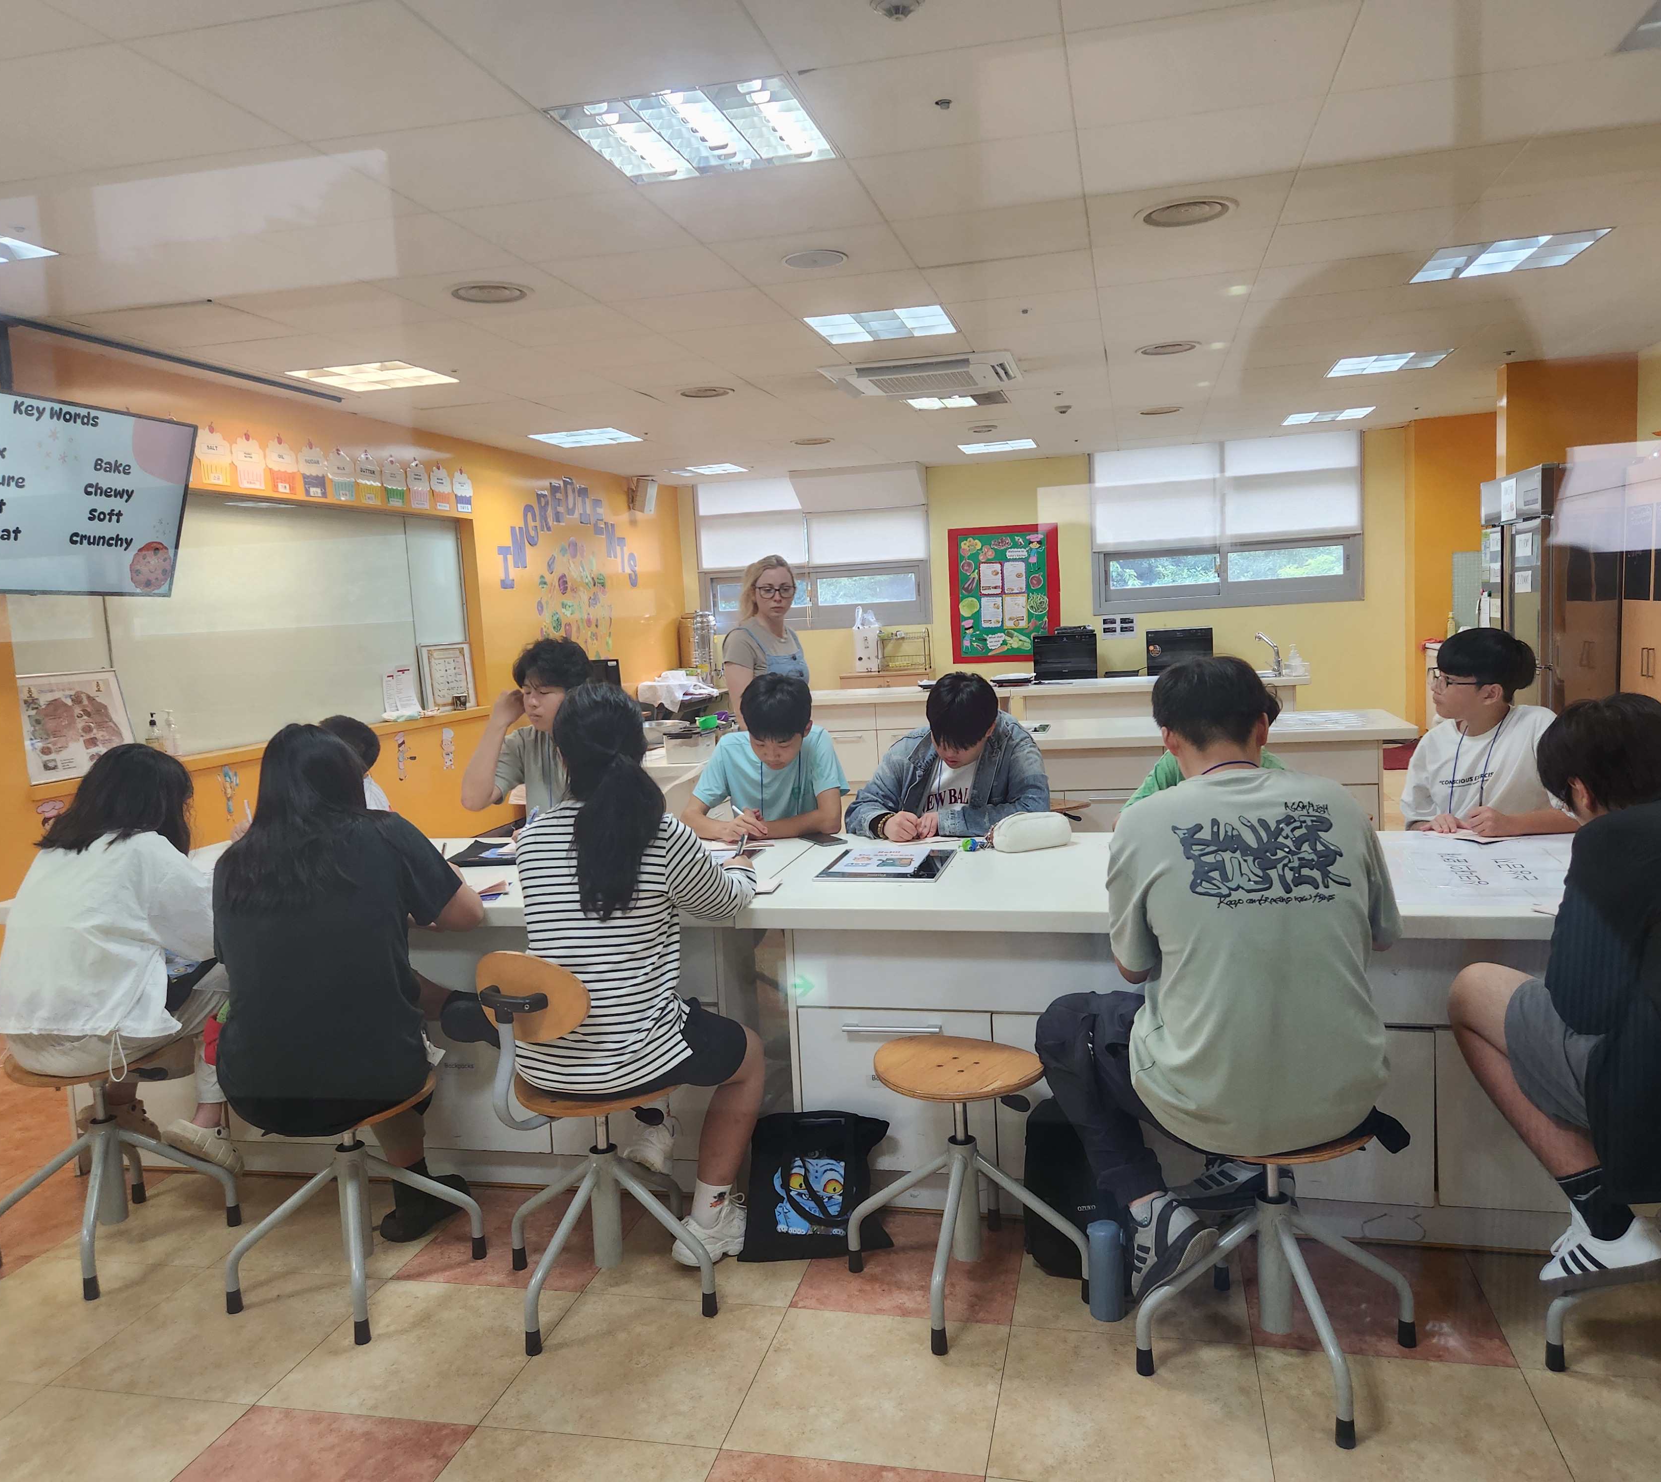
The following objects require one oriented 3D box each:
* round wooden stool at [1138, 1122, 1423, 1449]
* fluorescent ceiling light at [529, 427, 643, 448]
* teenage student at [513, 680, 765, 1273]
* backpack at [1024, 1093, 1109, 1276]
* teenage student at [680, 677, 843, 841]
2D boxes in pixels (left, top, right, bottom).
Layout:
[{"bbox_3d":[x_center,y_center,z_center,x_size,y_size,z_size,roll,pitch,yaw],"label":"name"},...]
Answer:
[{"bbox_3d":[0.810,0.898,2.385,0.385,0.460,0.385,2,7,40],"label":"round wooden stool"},{"bbox_3d":[-1.573,-1.965,8.435,0.600,0.060,0.600,-2,6,13],"label":"fluorescent ceiling light"},{"bbox_3d":[-0.387,0.506,2.835,0.480,1.270,0.700,1,7,31],"label":"teenage student"},{"bbox_3d":[0.534,0.913,2.790,0.260,0.380,0.210,-1,6,16],"label":"backpack"},{"bbox_3d":[-0.160,0.401,4.010,0.500,1.230,0.580,-2,6,13],"label":"teenage student"}]

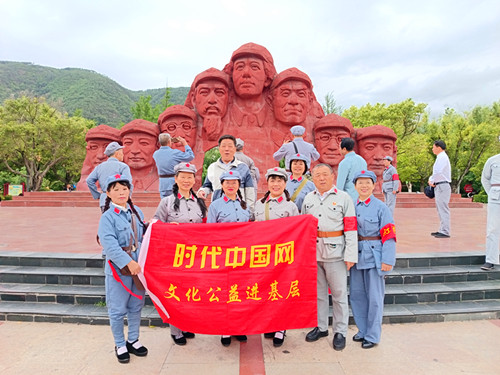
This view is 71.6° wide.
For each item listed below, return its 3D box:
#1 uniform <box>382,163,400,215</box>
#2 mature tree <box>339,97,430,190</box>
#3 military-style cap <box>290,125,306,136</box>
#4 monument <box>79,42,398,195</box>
[{"bbox_3d":[3.700,0.110,9.030,0.310,1.400,0.470,0,2,-16],"label":"uniform"},{"bbox_3d":[8.550,-2.600,22.000,5.700,6.200,5.400,0,1,0],"label":"mature tree"},{"bbox_3d":[0.700,-0.820,5.030,0.230,0.140,0.270,0,10,0],"label":"military-style cap"},{"bbox_3d":[-0.500,-3.250,16.300,14.800,6.900,3.600,0,1,0],"label":"monument"}]

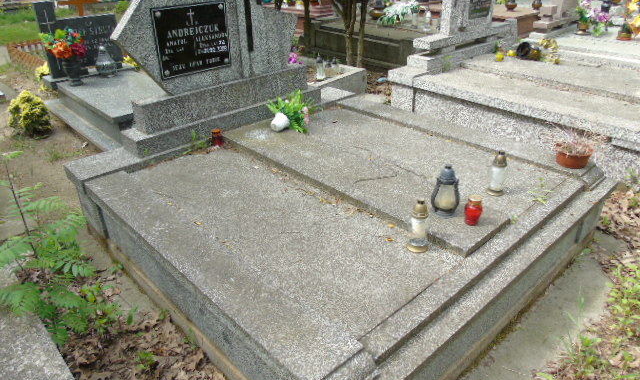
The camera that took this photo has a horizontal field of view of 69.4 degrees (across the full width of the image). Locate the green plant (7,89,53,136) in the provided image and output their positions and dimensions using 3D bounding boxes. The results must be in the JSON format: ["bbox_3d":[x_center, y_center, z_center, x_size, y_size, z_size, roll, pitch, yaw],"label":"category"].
[{"bbox_3d":[-2.610,-0.685,4.180,0.340,0.400,0.340,-2,28,0],"label":"green plant"}]

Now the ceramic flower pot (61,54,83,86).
[{"bbox_3d":[-2.323,-1.128,4.351,0.152,0.265,0.152,-25,36,-36],"label":"ceramic flower pot"}]

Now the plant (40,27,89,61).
[{"bbox_3d":[-2.337,-1.343,4.236,0.380,0.250,0.300,-25,36,-36],"label":"plant"}]

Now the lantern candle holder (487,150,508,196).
[{"bbox_3d":[0.800,-0.075,2.055,0.079,0.201,0.079,-25,36,-36],"label":"lantern candle holder"}]

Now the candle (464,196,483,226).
[{"bbox_3d":[0.649,0.088,1.950,0.073,0.118,0.073,-2,28,1],"label":"candle"}]

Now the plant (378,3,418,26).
[{"bbox_3d":[1.097,-2.444,6.413,0.560,0.290,0.400,-2,28,0],"label":"plant"}]

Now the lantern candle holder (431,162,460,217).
[{"bbox_3d":[0.526,0.004,1.896,0.112,0.227,0.093,7,30,16],"label":"lantern candle holder"}]

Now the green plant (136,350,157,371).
[{"bbox_3d":[-0.680,0.668,1.810,0.075,0.060,0.075,-2,28,0],"label":"green plant"}]

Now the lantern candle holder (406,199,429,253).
[{"bbox_3d":[0.380,0.133,1.757,0.080,0.214,0.080,-1,28,1],"label":"lantern candle holder"}]

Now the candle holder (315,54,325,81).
[{"bbox_3d":[0.006,-0.958,3.595,0.075,0.200,0.075,-2,28,1],"label":"candle holder"}]

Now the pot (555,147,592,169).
[{"bbox_3d":[1.293,-0.169,2.362,0.175,0.085,0.175,-2,28,1],"label":"pot"}]

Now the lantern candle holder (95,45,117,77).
[{"bbox_3d":[-2.147,-1.299,4.642,0.180,0.278,0.180,-25,36,-36],"label":"lantern candle holder"}]

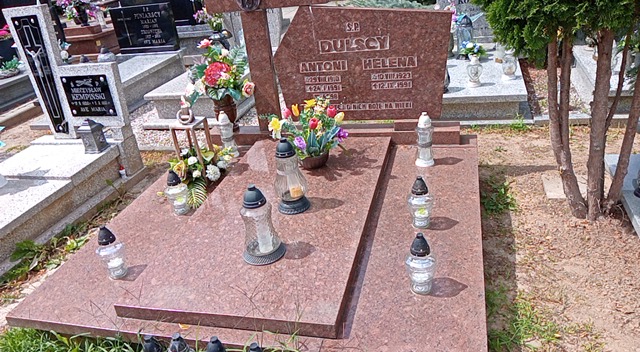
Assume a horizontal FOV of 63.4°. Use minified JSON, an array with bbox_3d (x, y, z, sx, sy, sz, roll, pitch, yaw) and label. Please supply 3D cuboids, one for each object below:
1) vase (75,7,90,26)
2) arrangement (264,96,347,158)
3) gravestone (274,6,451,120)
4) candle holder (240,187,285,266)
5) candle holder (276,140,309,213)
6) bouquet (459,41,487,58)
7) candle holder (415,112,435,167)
[{"bbox_3d":[-2.938,-1.974,6.419,0.150,0.243,0.150,1,28,15],"label":"vase"},{"bbox_3d":[-0.069,-0.250,2.874,0.460,0.385,0.360,1,28,15],"label":"arrangement"},{"bbox_3d":[0.251,-0.696,3.199,1.092,0.720,0.075,1,28,15],"label":"gravestone"},{"bbox_3d":[-0.261,0.186,2.162,0.193,0.335,0.193,1,28,15],"label":"candle holder"},{"bbox_3d":[-0.152,-0.010,2.493,0.170,0.360,0.170,1,28,15],"label":"candle holder"},{"bbox_3d":[1.283,-1.063,4.344,0.215,0.155,0.190,1,28,15],"label":"bouquet"},{"bbox_3d":[0.587,-0.211,2.906,0.107,0.306,0.107,1,28,15],"label":"candle holder"}]

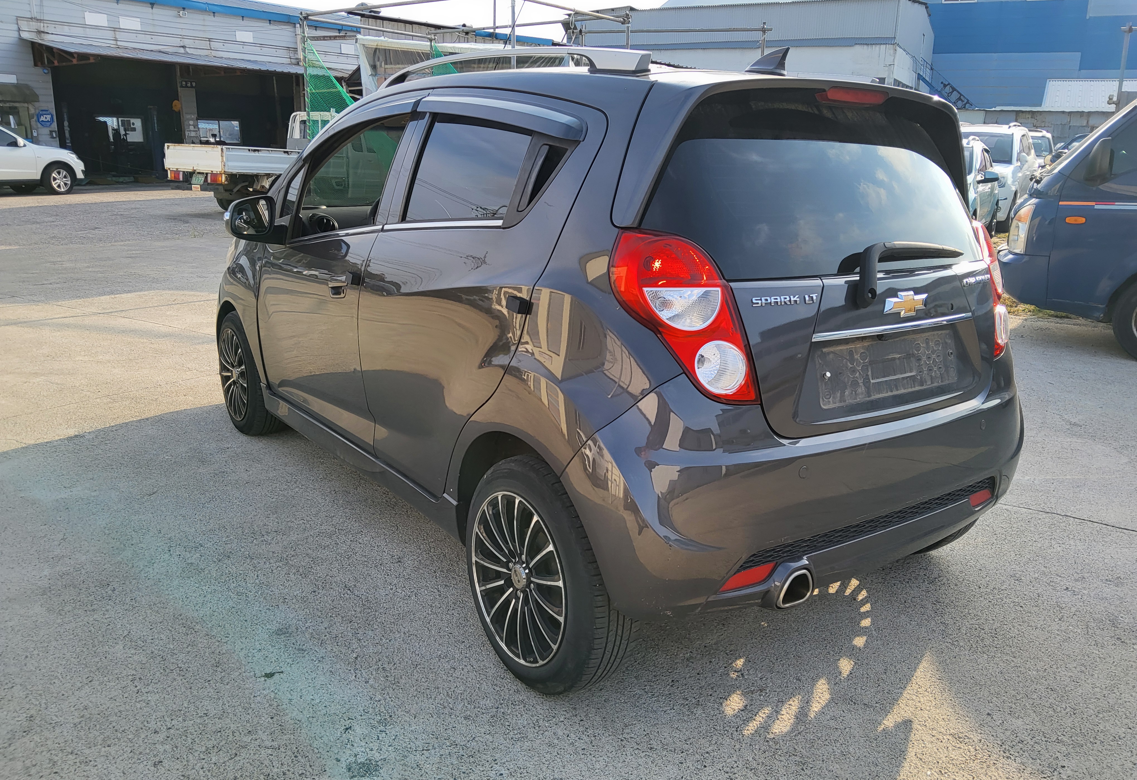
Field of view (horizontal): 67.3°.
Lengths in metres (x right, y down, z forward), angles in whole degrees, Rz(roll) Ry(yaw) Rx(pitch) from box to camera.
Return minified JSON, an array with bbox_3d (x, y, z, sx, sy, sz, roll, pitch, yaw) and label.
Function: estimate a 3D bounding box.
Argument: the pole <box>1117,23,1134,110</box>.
[{"bbox_3d":[8.481,-4.006,13.412,0.090,3.252,0.090,10,17,30],"label":"pole"}]

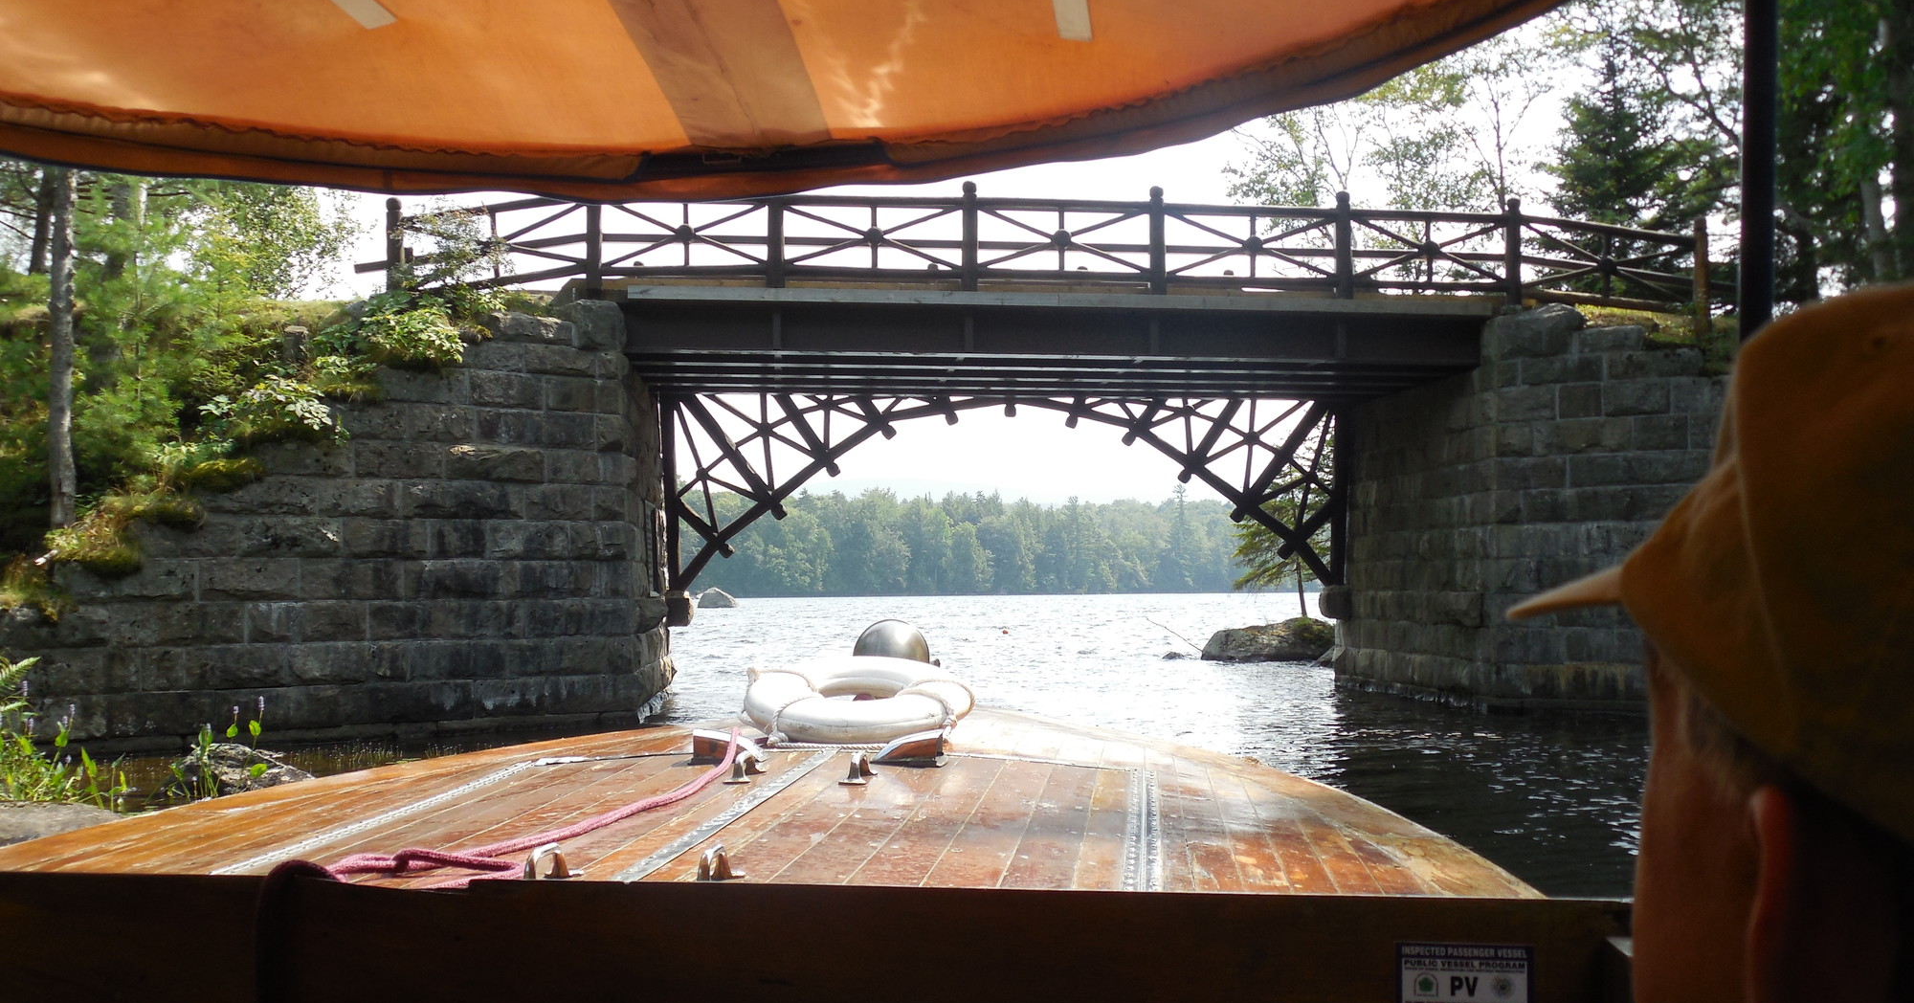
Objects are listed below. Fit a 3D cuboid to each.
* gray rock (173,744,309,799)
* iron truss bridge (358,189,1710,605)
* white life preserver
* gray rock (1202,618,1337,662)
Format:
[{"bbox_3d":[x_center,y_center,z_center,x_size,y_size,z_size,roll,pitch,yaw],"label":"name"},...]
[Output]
[{"bbox_3d":[-4.230,1.616,10.161,0.870,0.360,0.650,0,-3,0],"label":"gray rock"},{"bbox_3d":[0.832,-1.007,19.381,13.722,4.118,4.500,0,-3,-6],"label":"iron truss bridge"},{"bbox_3d":[-0.257,0.520,4.500,0.600,0.120,0.600,0,6,0],"label":"white life preserver"},{"bbox_3d":[5.636,2.408,30.151,2.500,0.750,2.000,0,-3,0],"label":"gray rock"}]

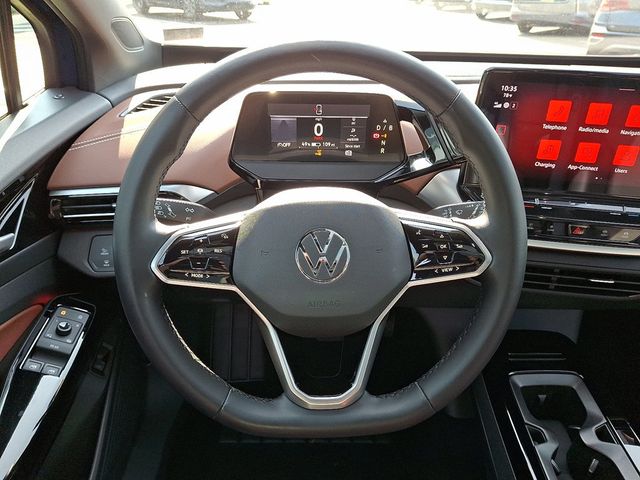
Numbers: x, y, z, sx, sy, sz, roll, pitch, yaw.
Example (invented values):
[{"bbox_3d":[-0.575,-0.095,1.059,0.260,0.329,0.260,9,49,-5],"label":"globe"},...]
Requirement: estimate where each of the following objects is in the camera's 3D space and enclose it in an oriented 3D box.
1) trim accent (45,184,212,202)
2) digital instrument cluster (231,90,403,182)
[{"bbox_3d":[-0.239,-0.061,0.600,0.204,0.018,0.025,-3,29,-5],"label":"trim accent"},{"bbox_3d":[-0.002,-0.121,0.560,0.201,0.099,0.055,1,7,3],"label":"digital instrument cluster"}]

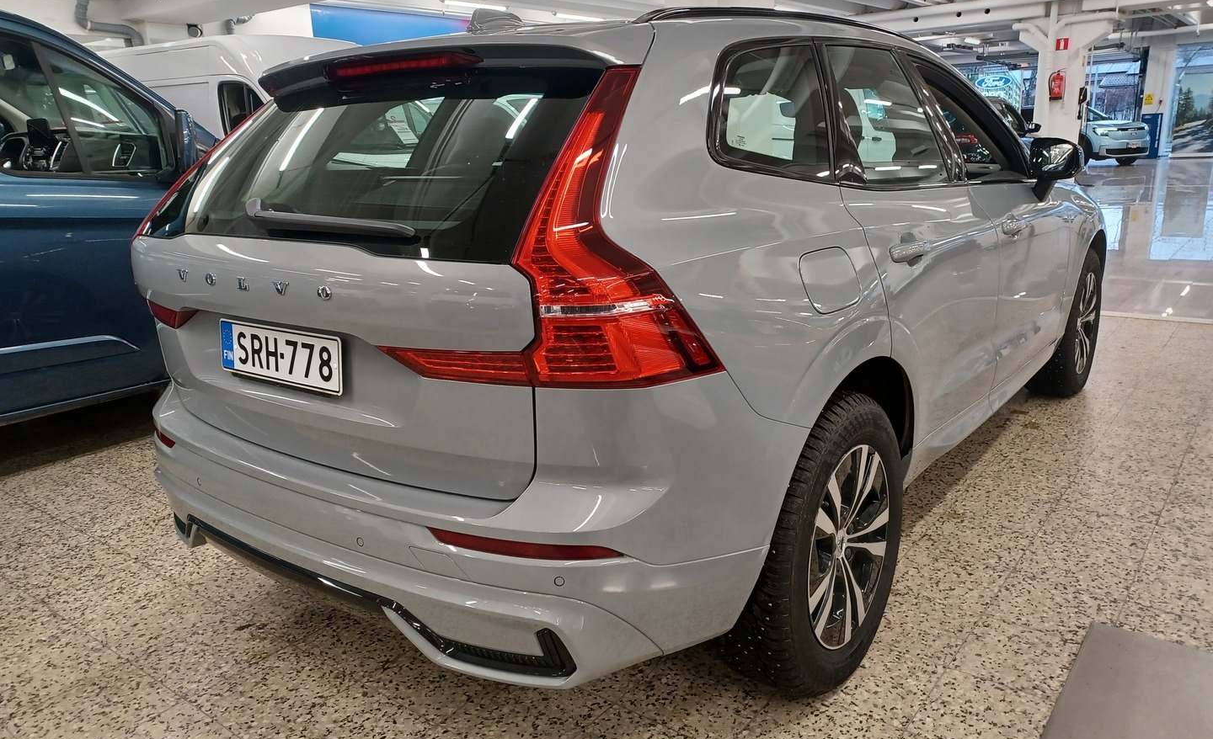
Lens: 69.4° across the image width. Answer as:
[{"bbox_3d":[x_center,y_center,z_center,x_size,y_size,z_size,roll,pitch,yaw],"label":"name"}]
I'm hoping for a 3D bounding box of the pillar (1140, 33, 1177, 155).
[{"bbox_3d":[15.798,-7.768,25.068,0.660,3.300,0.550,8,19,37],"label":"pillar"}]

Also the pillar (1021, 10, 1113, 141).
[{"bbox_3d":[8.831,-5.244,17.062,1.500,3.200,0.650,8,19,37],"label":"pillar"}]

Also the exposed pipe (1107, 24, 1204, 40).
[{"bbox_3d":[15.047,-9.249,24.034,2.400,0.170,0.170,8,19,37],"label":"exposed pipe"}]

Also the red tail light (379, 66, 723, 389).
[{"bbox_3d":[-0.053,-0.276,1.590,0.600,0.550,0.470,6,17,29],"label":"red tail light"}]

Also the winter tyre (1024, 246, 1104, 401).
[{"bbox_3d":[2.245,-0.240,4.316,0.240,0.735,0.735,9,18,37],"label":"winter tyre"}]

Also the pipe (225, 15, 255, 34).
[{"bbox_3d":[-5.448,-5.176,13.113,0.700,0.320,0.130,8,19,37],"label":"pipe"}]

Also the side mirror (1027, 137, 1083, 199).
[{"bbox_3d":[1.593,-0.718,3.113,0.200,0.215,0.160,9,18,37],"label":"side mirror"}]

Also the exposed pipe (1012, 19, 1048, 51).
[{"bbox_3d":[8.067,-6.372,16.699,0.680,0.600,0.180,8,19,37],"label":"exposed pipe"}]

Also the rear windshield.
[{"bbox_3d":[-0.576,-0.482,1.908,1.280,0.130,0.500,9,59,37],"label":"rear windshield"}]

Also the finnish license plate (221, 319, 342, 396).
[{"bbox_3d":[-0.693,-0.029,1.848,0.442,0.118,0.015,9,12,37],"label":"finnish license plate"}]

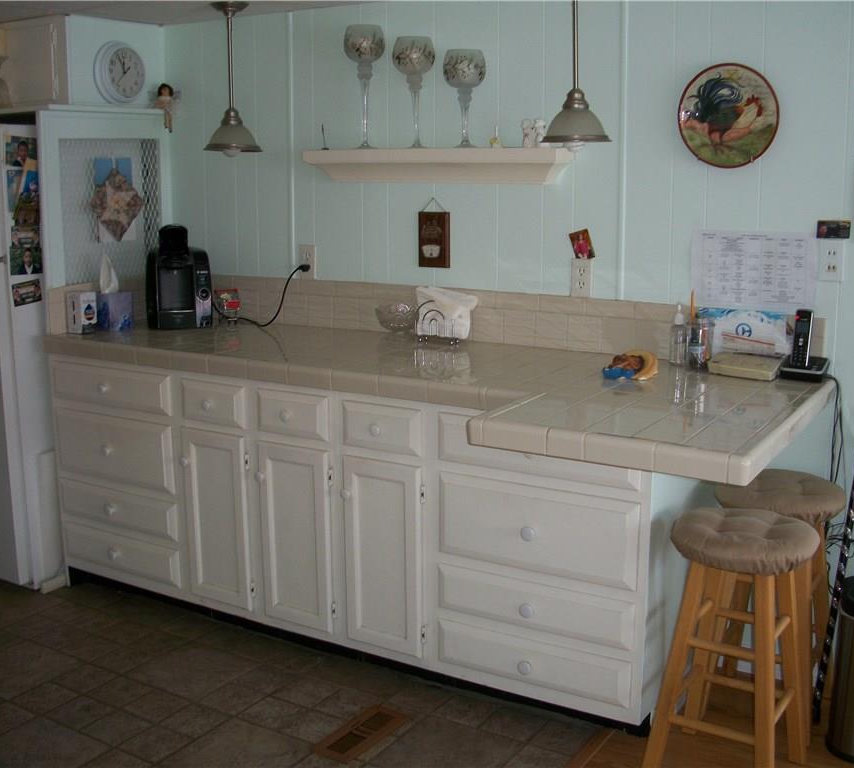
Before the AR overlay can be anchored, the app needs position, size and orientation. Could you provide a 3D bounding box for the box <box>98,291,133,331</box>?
[{"bbox_3d":[-1.137,-0.267,3.713,0.112,0.136,0.112,7,13,31],"label":"box"}]

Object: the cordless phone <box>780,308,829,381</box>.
[{"bbox_3d":[1.025,-0.110,2.778,0.115,0.181,0.130,8,14,34],"label":"cordless phone"}]

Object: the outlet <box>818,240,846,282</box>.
[{"bbox_3d":[1.057,-0.320,2.700,0.069,0.112,0.012,7,13,30],"label":"outlet"}]

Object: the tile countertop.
[{"bbox_3d":[-0.174,-0.033,3.030,2.484,0.064,1.008,7,13,31],"label":"tile countertop"}]

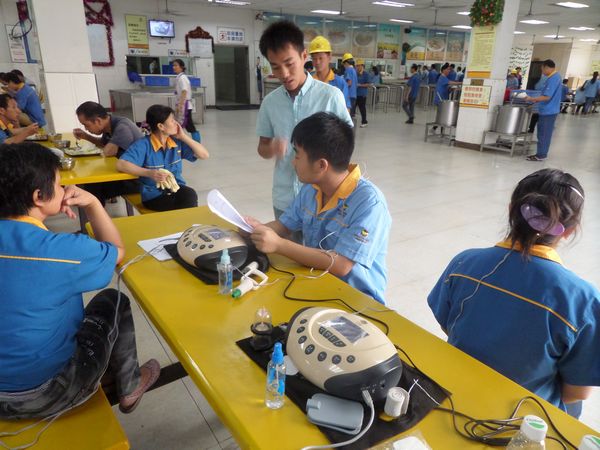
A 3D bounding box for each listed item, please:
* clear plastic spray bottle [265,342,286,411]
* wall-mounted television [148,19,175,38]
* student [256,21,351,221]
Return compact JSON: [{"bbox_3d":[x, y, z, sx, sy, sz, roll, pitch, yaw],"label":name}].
[{"bbox_3d":[-0.049,0.284,0.789,0.039,0.140,0.039,0,19,0],"label":"clear plastic spray bottle"},{"bbox_3d":[-5.260,-7.463,15.800,0.950,0.610,0.100,-13,23,-33],"label":"wall-mounted television"},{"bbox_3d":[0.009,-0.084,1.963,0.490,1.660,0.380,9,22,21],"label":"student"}]

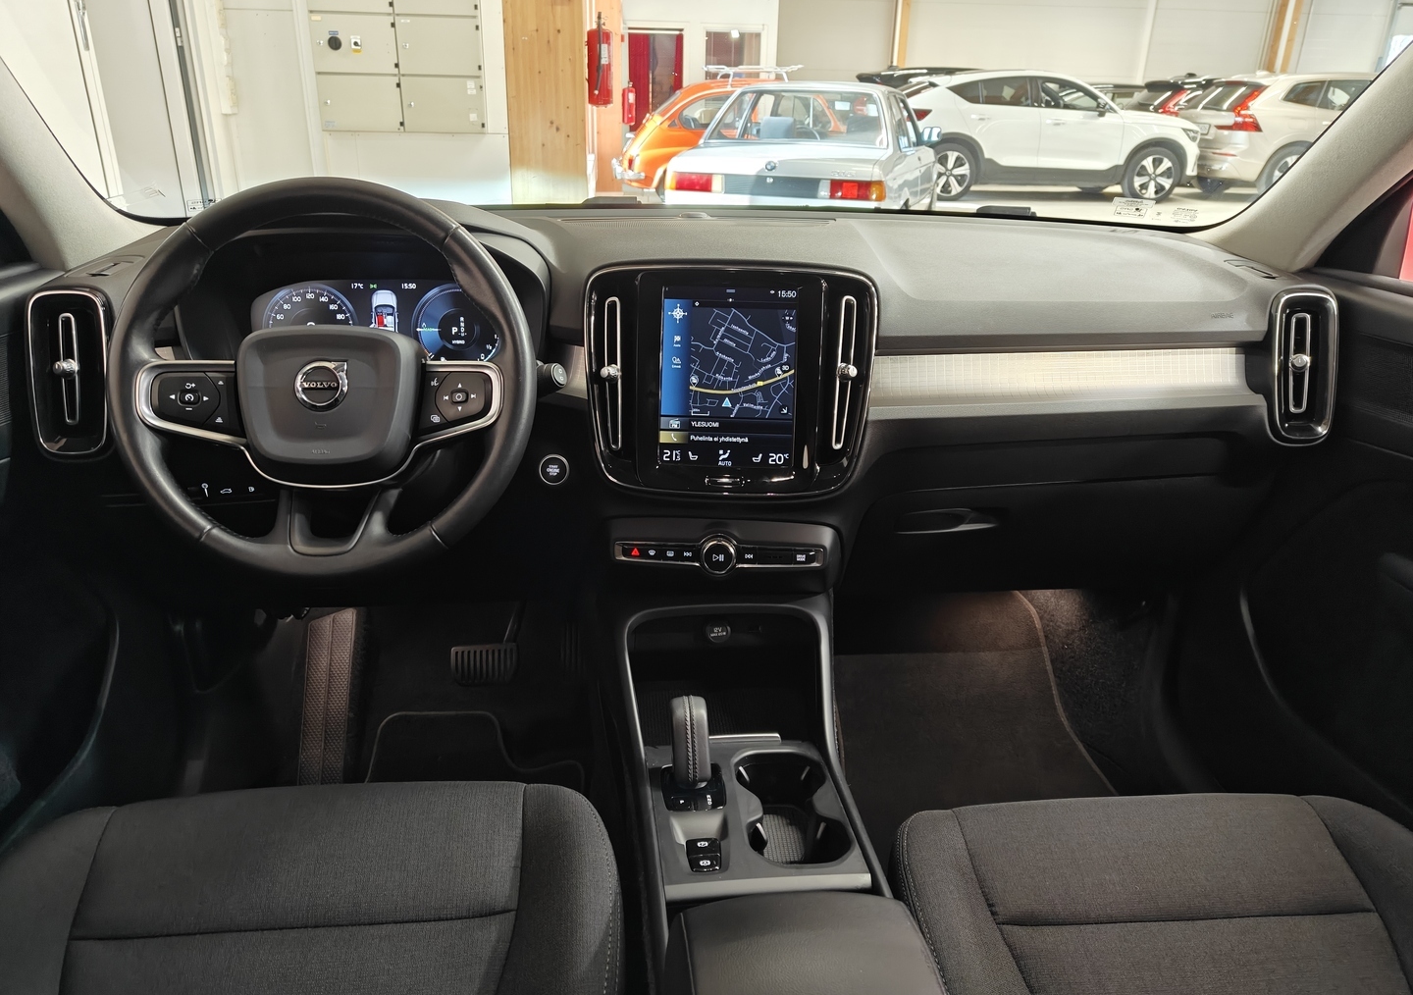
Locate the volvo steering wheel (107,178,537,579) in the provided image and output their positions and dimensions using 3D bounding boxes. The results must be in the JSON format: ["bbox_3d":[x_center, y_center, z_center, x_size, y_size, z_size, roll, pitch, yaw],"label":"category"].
[{"bbox_3d":[-0.337,-0.107,0.884,0.367,0.360,0.095,-1,-7,-6],"label":"volvo steering wheel"}]

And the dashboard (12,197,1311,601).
[{"bbox_3d":[-0.002,-0.144,1.203,1.430,0.420,0.460,-1,23,-6],"label":"dashboard"}]

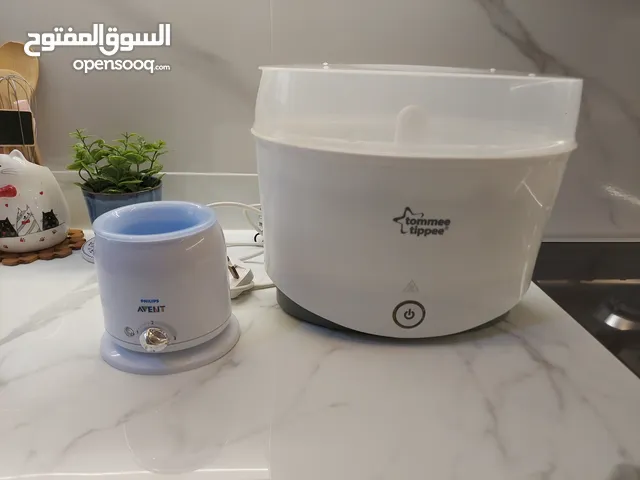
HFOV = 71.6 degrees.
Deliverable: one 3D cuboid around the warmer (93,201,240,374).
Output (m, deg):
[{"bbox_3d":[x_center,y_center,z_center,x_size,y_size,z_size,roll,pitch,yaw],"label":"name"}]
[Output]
[{"bbox_3d":[-0.151,0.038,0.441,0.135,0.125,0.137,0,22,-5],"label":"warmer"}]

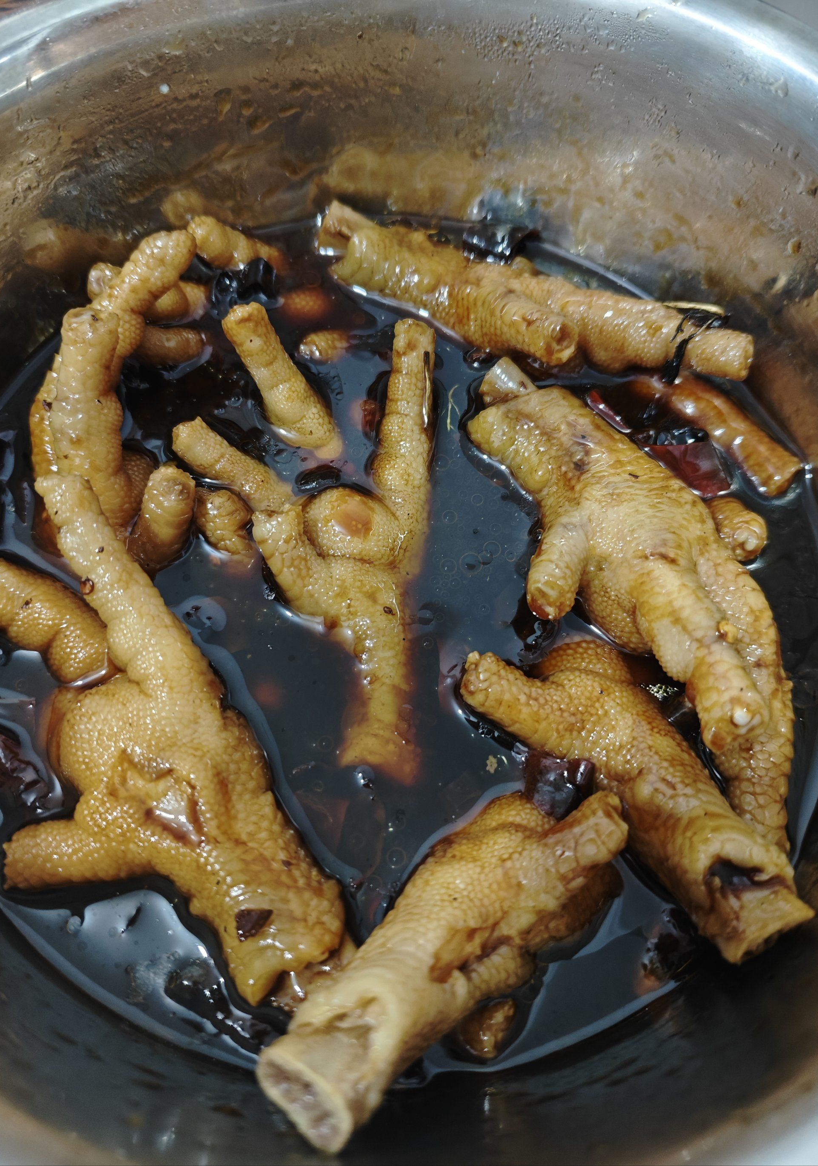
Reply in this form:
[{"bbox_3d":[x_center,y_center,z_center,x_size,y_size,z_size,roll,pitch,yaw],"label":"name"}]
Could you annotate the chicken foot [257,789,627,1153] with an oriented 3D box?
[{"bbox_3d":[0.006,0.066,0.146,0.075,0.040,0.035,-32,71,-34],"label":"chicken foot"}]

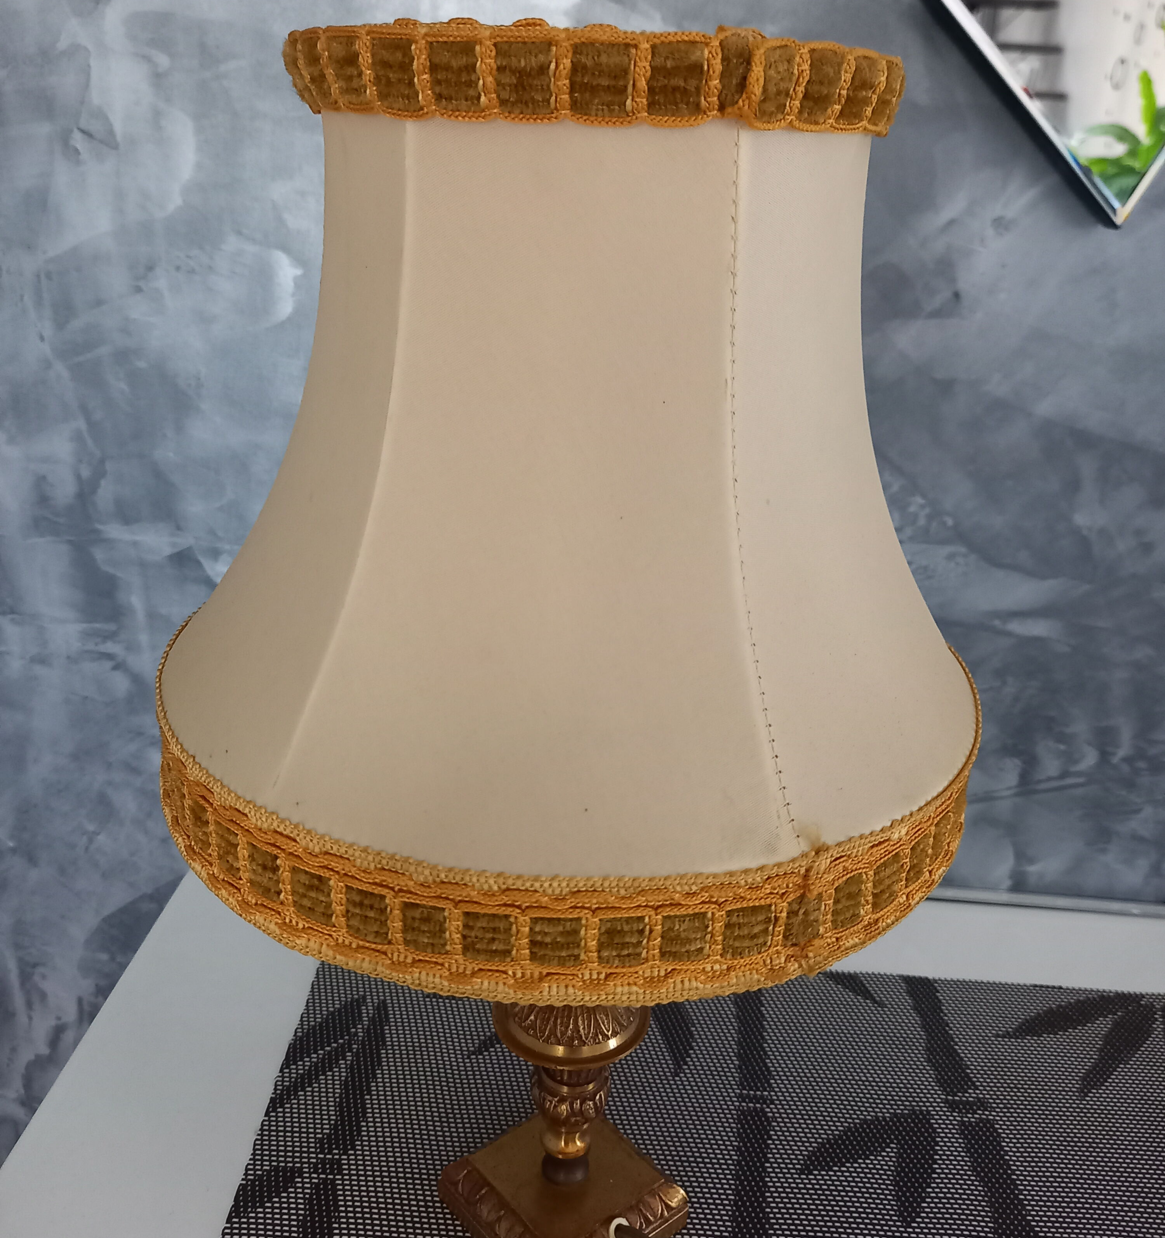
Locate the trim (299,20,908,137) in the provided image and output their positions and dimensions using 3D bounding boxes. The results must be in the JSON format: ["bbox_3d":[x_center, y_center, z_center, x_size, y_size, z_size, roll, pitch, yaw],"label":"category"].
[{"bbox_3d":[0.004,-0.147,0.312,0.166,0.019,0.166,3,23,0],"label":"trim"}]

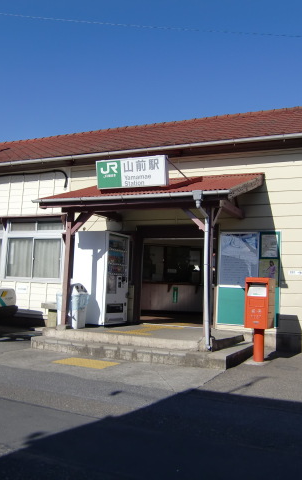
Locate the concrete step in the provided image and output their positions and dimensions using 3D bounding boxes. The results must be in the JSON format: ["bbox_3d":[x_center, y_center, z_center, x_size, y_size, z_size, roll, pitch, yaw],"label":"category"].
[{"bbox_3d":[0.016,1.854,9.200,3.450,0.175,2.400,0,-5,25],"label":"concrete step"}]

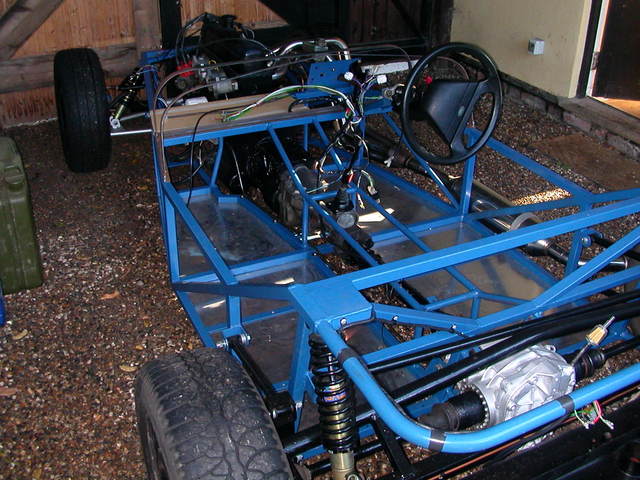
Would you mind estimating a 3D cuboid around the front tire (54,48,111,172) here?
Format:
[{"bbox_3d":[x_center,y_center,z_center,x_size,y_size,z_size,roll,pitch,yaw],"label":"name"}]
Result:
[{"bbox_3d":[-1.163,-0.628,3.347,0.178,0.578,0.578,-9,30,-25],"label":"front tire"}]

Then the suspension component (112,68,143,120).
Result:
[{"bbox_3d":[-0.955,-0.714,3.410,0.066,0.305,0.066,21,15,-35],"label":"suspension component"}]

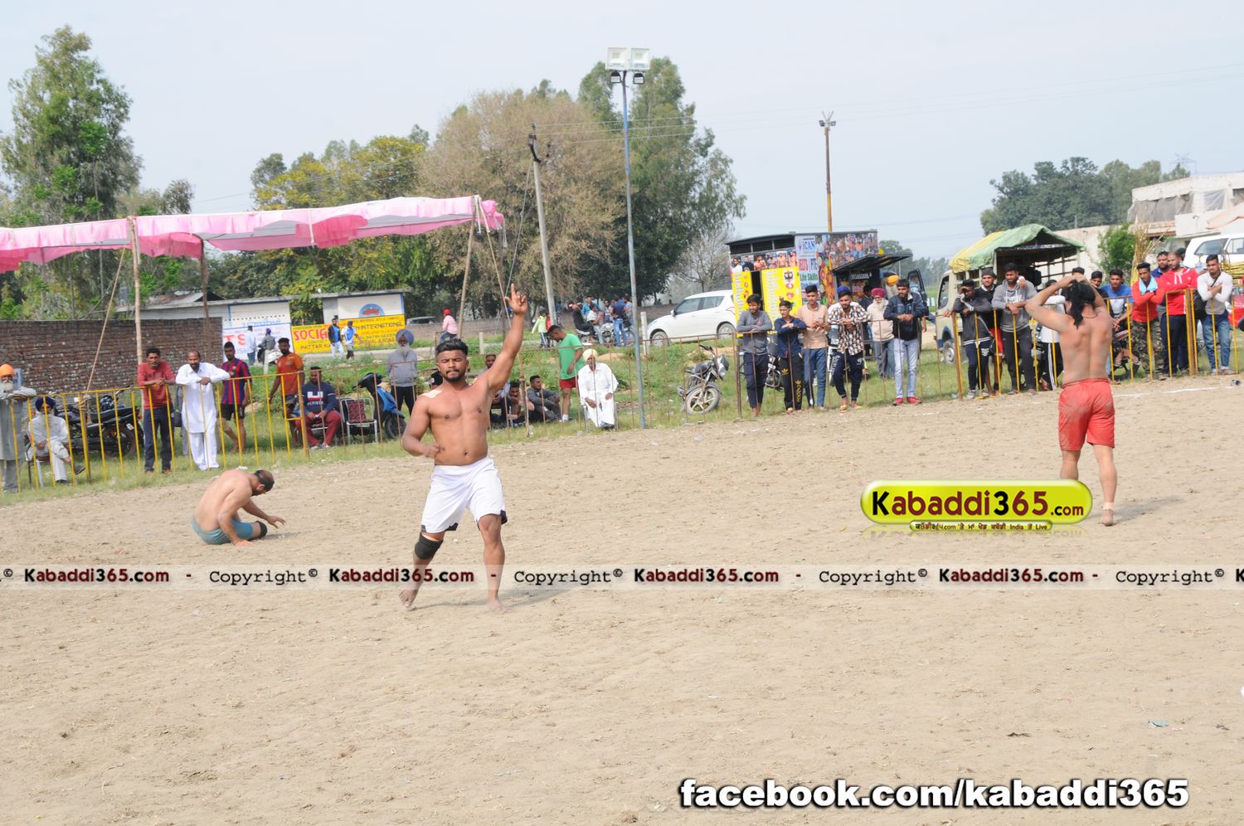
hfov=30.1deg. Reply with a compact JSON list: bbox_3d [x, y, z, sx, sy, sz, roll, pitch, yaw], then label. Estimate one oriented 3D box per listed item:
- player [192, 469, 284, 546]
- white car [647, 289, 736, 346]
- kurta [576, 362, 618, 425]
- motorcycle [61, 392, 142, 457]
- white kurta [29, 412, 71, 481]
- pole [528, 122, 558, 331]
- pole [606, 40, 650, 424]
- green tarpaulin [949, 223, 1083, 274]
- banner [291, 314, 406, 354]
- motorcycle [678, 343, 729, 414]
[{"bbox_3d":[-3.441,0.840,20.700,0.800,0.640,0.600,-6,3,-22],"label":"player"},{"bbox_3d":[2.611,-3.043,73.500,3.850,1.520,1.700,-6,2,27],"label":"white car"},{"bbox_3d":[-0.342,-0.255,31.950,0.550,0.870,0.620,-5,3,-6],"label":"kurta"},{"bbox_3d":[-8.050,0.211,34.600,1.980,1.080,0.720,-4,3,15],"label":"motorcycle"},{"bbox_3d":[-7.619,0.447,30.800,0.550,0.900,0.720,-6,3,-28],"label":"white kurta"},{"bbox_3d":[-2.607,-6.010,79.000,0.850,7.600,0.400,-7,3,-17],"label":"pole"},{"bbox_3d":[0.174,-2.419,31.800,0.600,5.250,0.400,-3,3,0],"label":"pole"},{"bbox_3d":[7.057,-2.918,41.200,1.600,0.820,2.350,-6,3,-11],"label":"green tarpaulin"},{"bbox_3d":[-11.338,-3.208,96.000,4.700,1.200,0.050,-5,3,-3],"label":"banner"},{"bbox_3d":[1.154,-0.499,33.900,0.740,1.080,1.950,-6,3,-12],"label":"motorcycle"}]

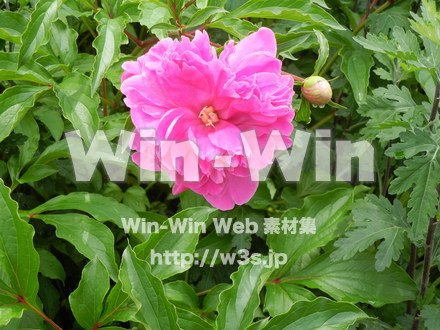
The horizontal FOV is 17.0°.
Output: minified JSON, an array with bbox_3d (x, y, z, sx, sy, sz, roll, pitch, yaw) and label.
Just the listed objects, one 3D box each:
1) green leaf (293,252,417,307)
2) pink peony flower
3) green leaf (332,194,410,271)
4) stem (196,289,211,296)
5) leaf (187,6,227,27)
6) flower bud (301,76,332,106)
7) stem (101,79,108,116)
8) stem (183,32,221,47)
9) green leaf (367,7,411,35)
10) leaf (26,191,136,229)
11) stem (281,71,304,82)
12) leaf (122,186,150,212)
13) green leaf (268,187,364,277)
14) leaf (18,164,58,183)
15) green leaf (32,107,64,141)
[{"bbox_3d":[0.113,0.096,1.240,0.103,0.022,0.052,1,41,-3],"label":"green leaf"},{"bbox_3d":[-0.010,-0.037,1.200,0.140,0.145,0.085,0,-6,0],"label":"pink peony flower"},{"bbox_3d":[0.120,0.054,1.170,0.066,0.015,0.060,-20,63,-14],"label":"green leaf"},{"bbox_3d":[-0.015,0.114,1.320,0.014,0.004,0.004,-16,73,-6],"label":"stem"},{"bbox_3d":[-0.010,-0.133,1.330,0.038,0.010,0.018,-17,31,-12],"label":"leaf"},{"bbox_3d":[0.083,-0.063,1.270,0.026,0.026,0.026,0,28,0],"label":"flower bud"},{"bbox_3d":[-0.106,-0.062,1.350,0.004,0.040,0.004,-3,30,2],"label":"stem"},{"bbox_3d":[-0.016,-0.106,1.250,0.038,0.004,0.004,21,62,15],"label":"stem"},{"bbox_3d":[0.160,-0.136,1.400,0.040,0.012,0.032,0,53,0],"label":"green leaf"},{"bbox_3d":[-0.114,0.038,1.230,0.094,0.018,0.036,8,43,0],"label":"leaf"},{"bbox_3d":[0.063,-0.077,1.285,0.024,0.004,0.004,23,74,6],"label":"stem"},{"bbox_3d":[-0.076,0.031,1.330,0.021,0.008,0.026,-5,60,-3],"label":"leaf"},{"bbox_3d":[0.081,0.056,1.240,0.046,0.018,0.112,36,62,23],"label":"green leaf"},{"bbox_3d":[-0.160,0.008,1.300,0.039,0.009,0.018,-21,43,-15],"label":"leaf"},{"bbox_3d":[-0.161,-0.039,1.380,0.021,0.010,0.037,-25,71,-31],"label":"green leaf"}]

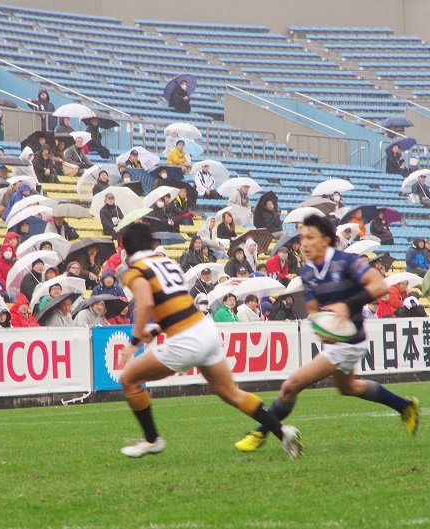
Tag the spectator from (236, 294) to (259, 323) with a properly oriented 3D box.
[{"bbox_3d":[0.539,1.061,72.000,0.700,1.150,0.520,-1,0,35],"label":"spectator"}]

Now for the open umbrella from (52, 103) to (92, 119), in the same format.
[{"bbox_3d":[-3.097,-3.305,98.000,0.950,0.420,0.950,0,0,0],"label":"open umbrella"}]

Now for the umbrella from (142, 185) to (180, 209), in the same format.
[{"bbox_3d":[-1.039,-1.329,93.877,0.980,0.780,0.980,-32,-19,14],"label":"umbrella"}]

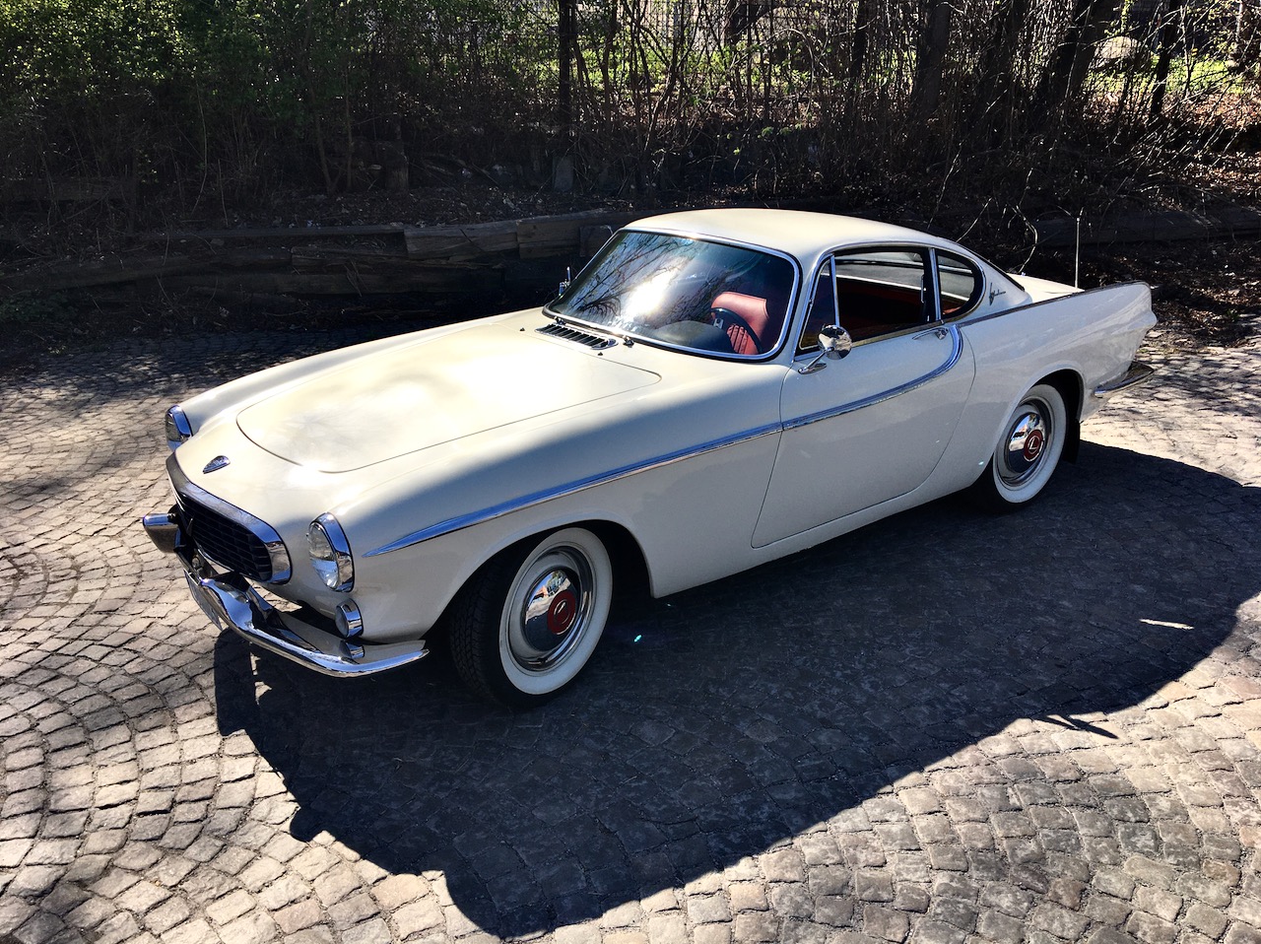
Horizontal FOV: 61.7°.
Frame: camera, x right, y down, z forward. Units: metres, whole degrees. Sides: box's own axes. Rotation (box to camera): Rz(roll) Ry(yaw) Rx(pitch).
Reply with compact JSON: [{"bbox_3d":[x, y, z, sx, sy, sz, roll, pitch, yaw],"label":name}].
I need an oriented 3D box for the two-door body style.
[{"bbox_3d":[0.427,-0.390,4.335,4.400,1.285,1.700,-16,25,-36],"label":"two-door body style"}]

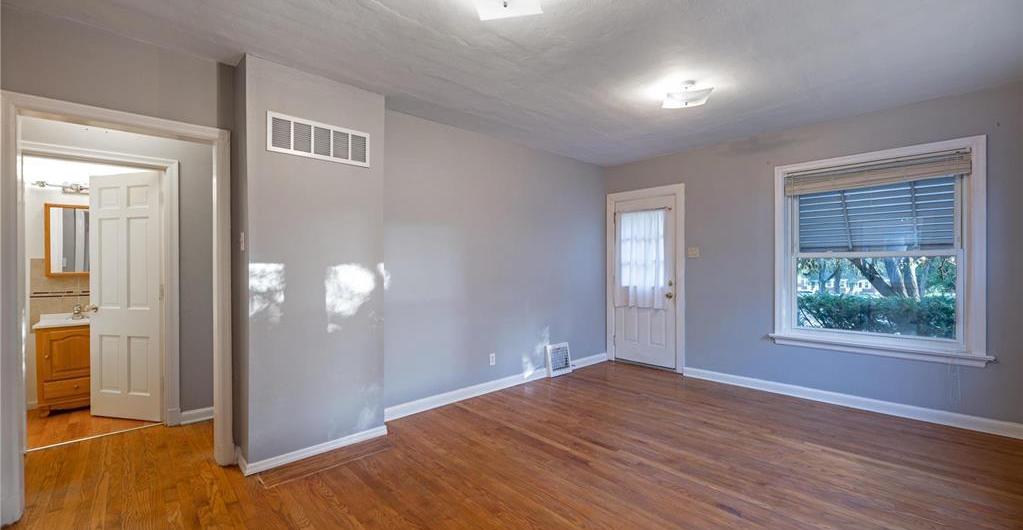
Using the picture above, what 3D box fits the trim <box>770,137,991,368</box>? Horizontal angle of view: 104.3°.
[{"bbox_3d":[3.097,-0.097,3.477,1.442,1.740,0.113,0,0,45],"label":"trim"}]

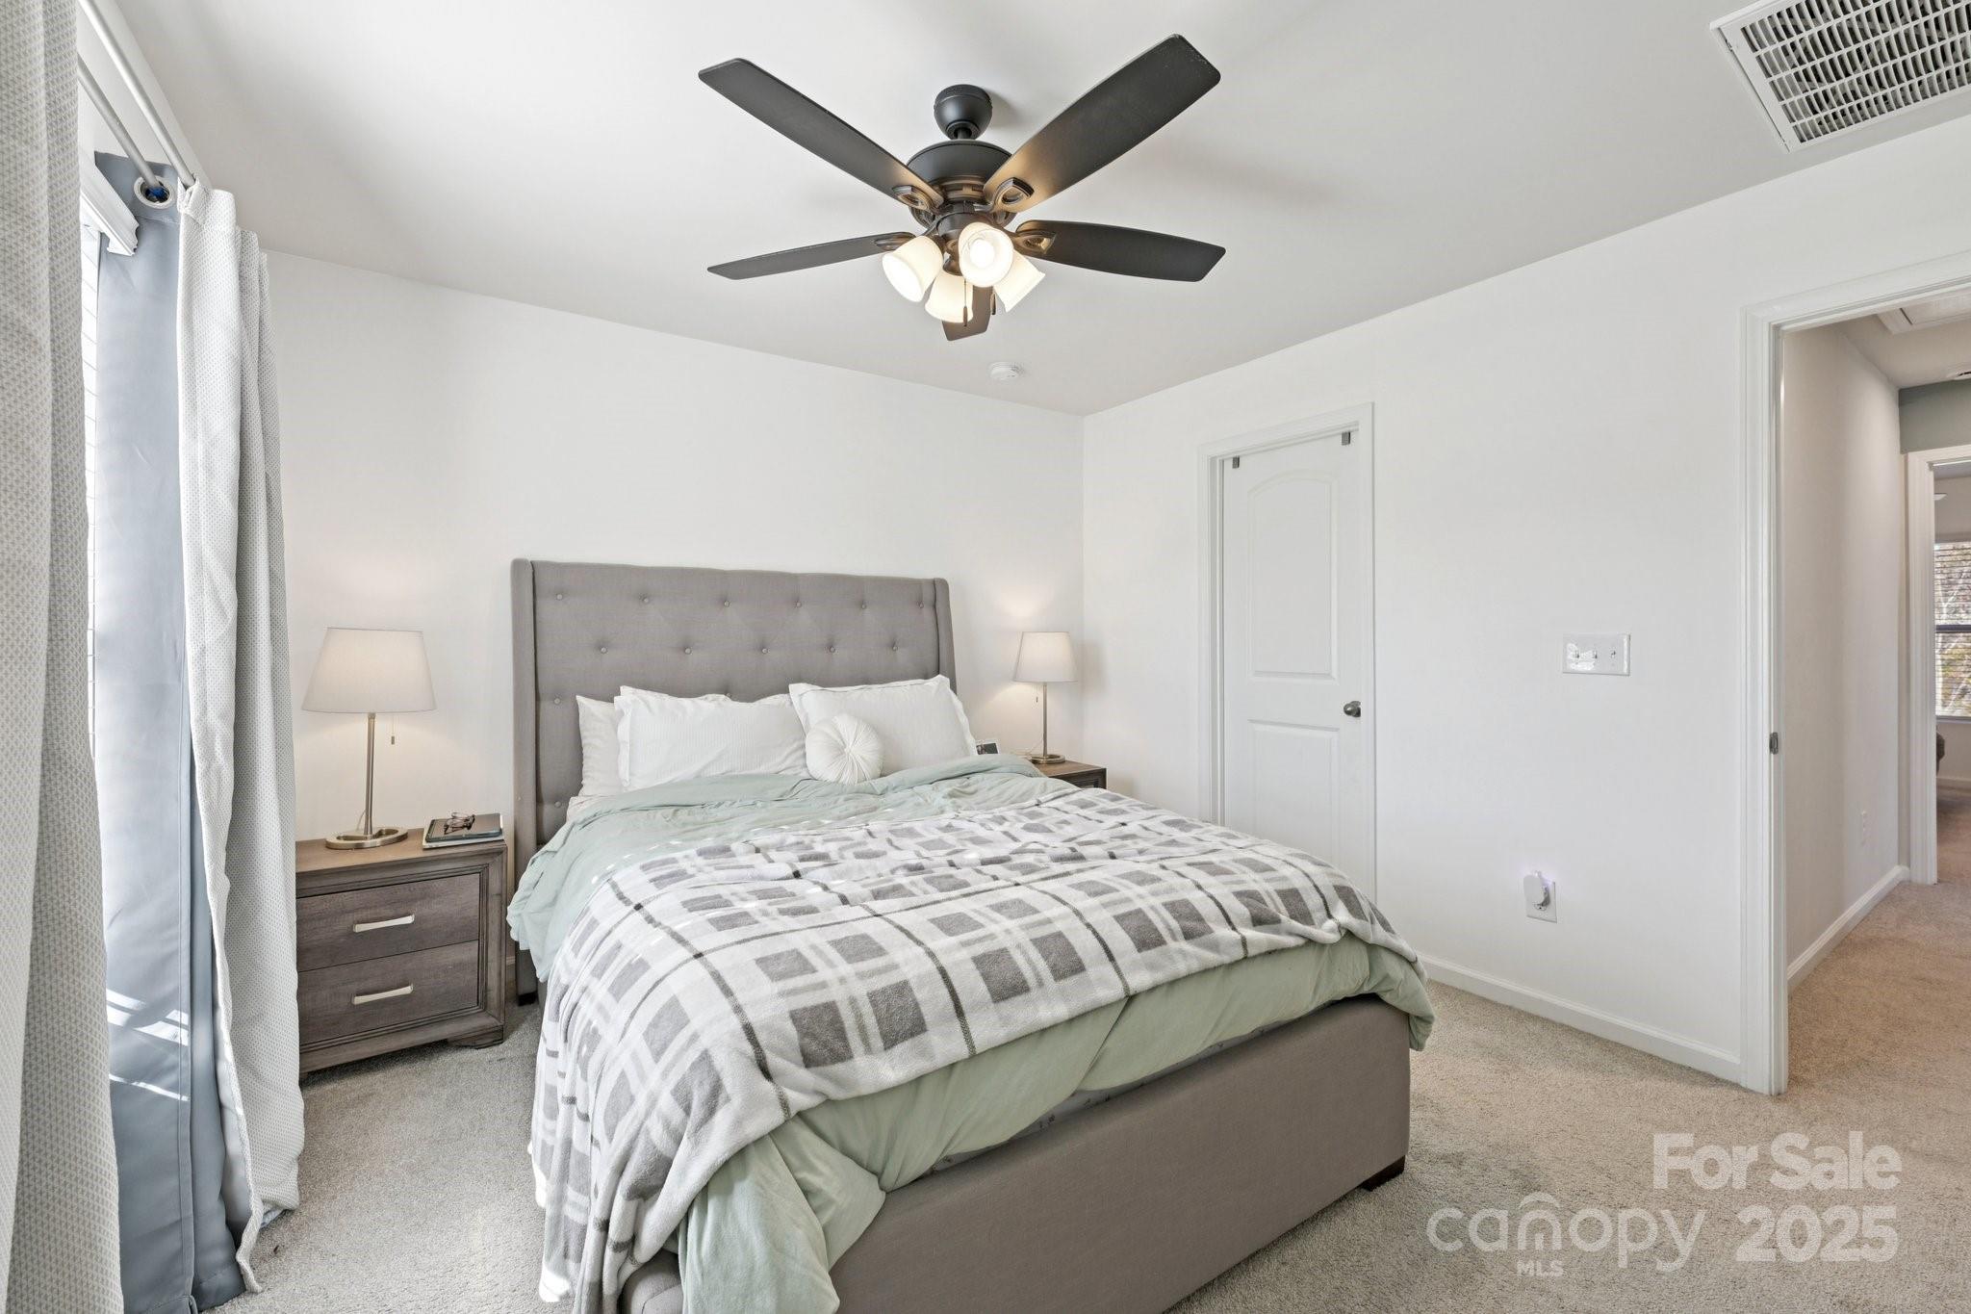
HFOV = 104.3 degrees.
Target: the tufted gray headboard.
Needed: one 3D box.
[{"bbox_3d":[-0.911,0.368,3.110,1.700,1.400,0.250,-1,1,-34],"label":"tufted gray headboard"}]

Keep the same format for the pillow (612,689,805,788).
[{"bbox_3d":[-0.939,0.299,2.795,0.700,0.430,0.180,-1,-23,-34],"label":"pillow"}]

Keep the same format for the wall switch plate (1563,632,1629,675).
[{"bbox_3d":[1.868,-0.006,2.343,0.014,0.126,0.170,-1,1,-34],"label":"wall switch plate"}]

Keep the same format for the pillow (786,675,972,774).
[{"bbox_3d":[-0.406,0.279,3.140,0.750,0.430,0.180,-1,-23,-34],"label":"pillow"}]

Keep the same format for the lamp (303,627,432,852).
[{"bbox_3d":[-1.911,0.247,2.378,0.320,0.660,0.320,-1,1,-34],"label":"lamp"}]

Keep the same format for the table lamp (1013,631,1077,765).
[{"bbox_3d":[0.307,0.205,3.875,0.320,0.660,0.320,0,1,0],"label":"table lamp"}]

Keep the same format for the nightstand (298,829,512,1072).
[{"bbox_3d":[-1.843,0.874,2.375,0.584,0.595,0.415,-1,1,-34],"label":"nightstand"}]

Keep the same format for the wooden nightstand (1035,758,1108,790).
[{"bbox_3d":[0.231,0.836,3.745,0.584,0.595,0.415,-1,1,-34],"label":"wooden nightstand"}]

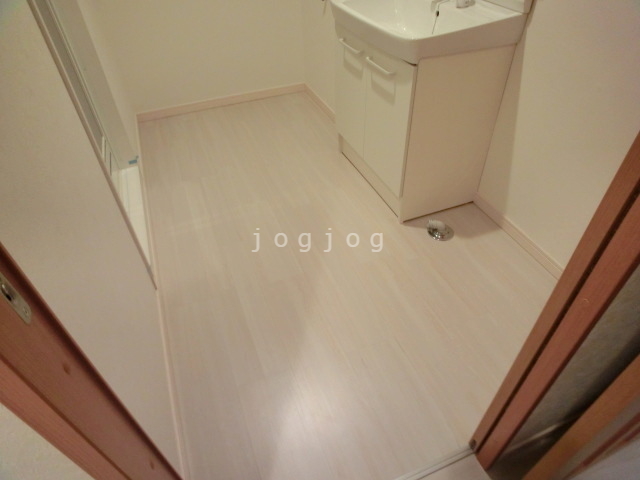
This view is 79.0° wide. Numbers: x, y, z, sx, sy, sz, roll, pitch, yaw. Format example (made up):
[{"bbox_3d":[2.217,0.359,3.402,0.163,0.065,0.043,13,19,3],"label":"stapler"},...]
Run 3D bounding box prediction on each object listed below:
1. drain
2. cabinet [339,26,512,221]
[{"bbox_3d":[0.546,-0.064,1.743,0.120,0.065,0.120,7,42,12],"label":"drain"},{"bbox_3d":[0.418,-0.617,1.885,0.439,0.720,0.712,-16,43,-14],"label":"cabinet"}]

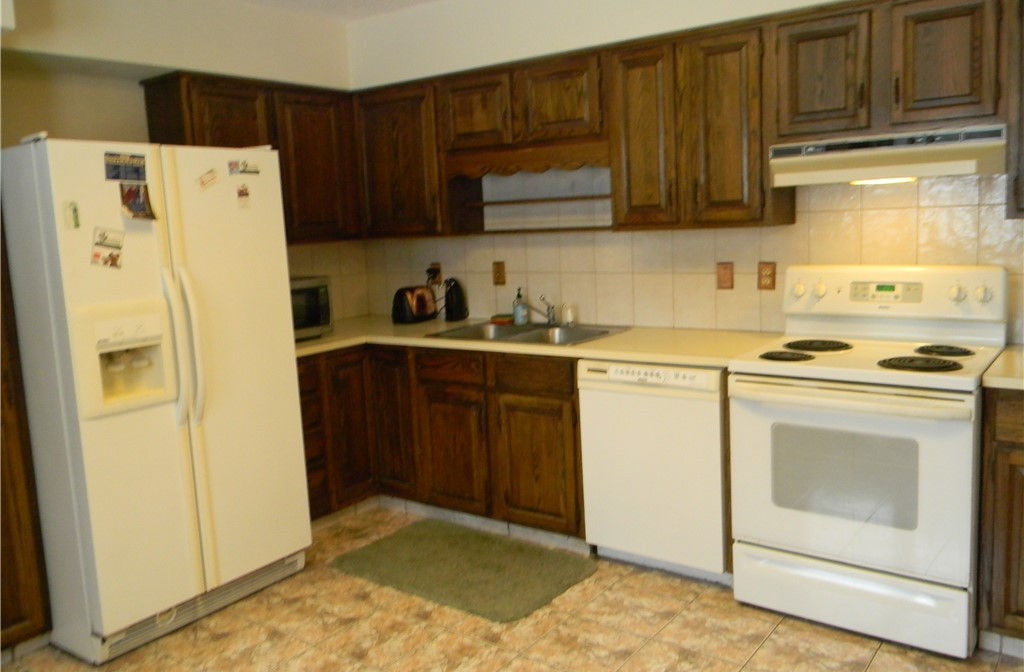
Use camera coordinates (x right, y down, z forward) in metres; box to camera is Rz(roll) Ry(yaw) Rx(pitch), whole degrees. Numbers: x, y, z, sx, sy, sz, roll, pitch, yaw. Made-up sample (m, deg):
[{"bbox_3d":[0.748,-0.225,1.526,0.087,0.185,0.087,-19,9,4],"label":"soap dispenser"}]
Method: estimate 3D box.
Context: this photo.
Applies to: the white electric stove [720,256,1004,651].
[{"bbox_3d":[1.283,0.373,3.003,0.765,1.188,0.709,3,11,35],"label":"white electric stove"}]

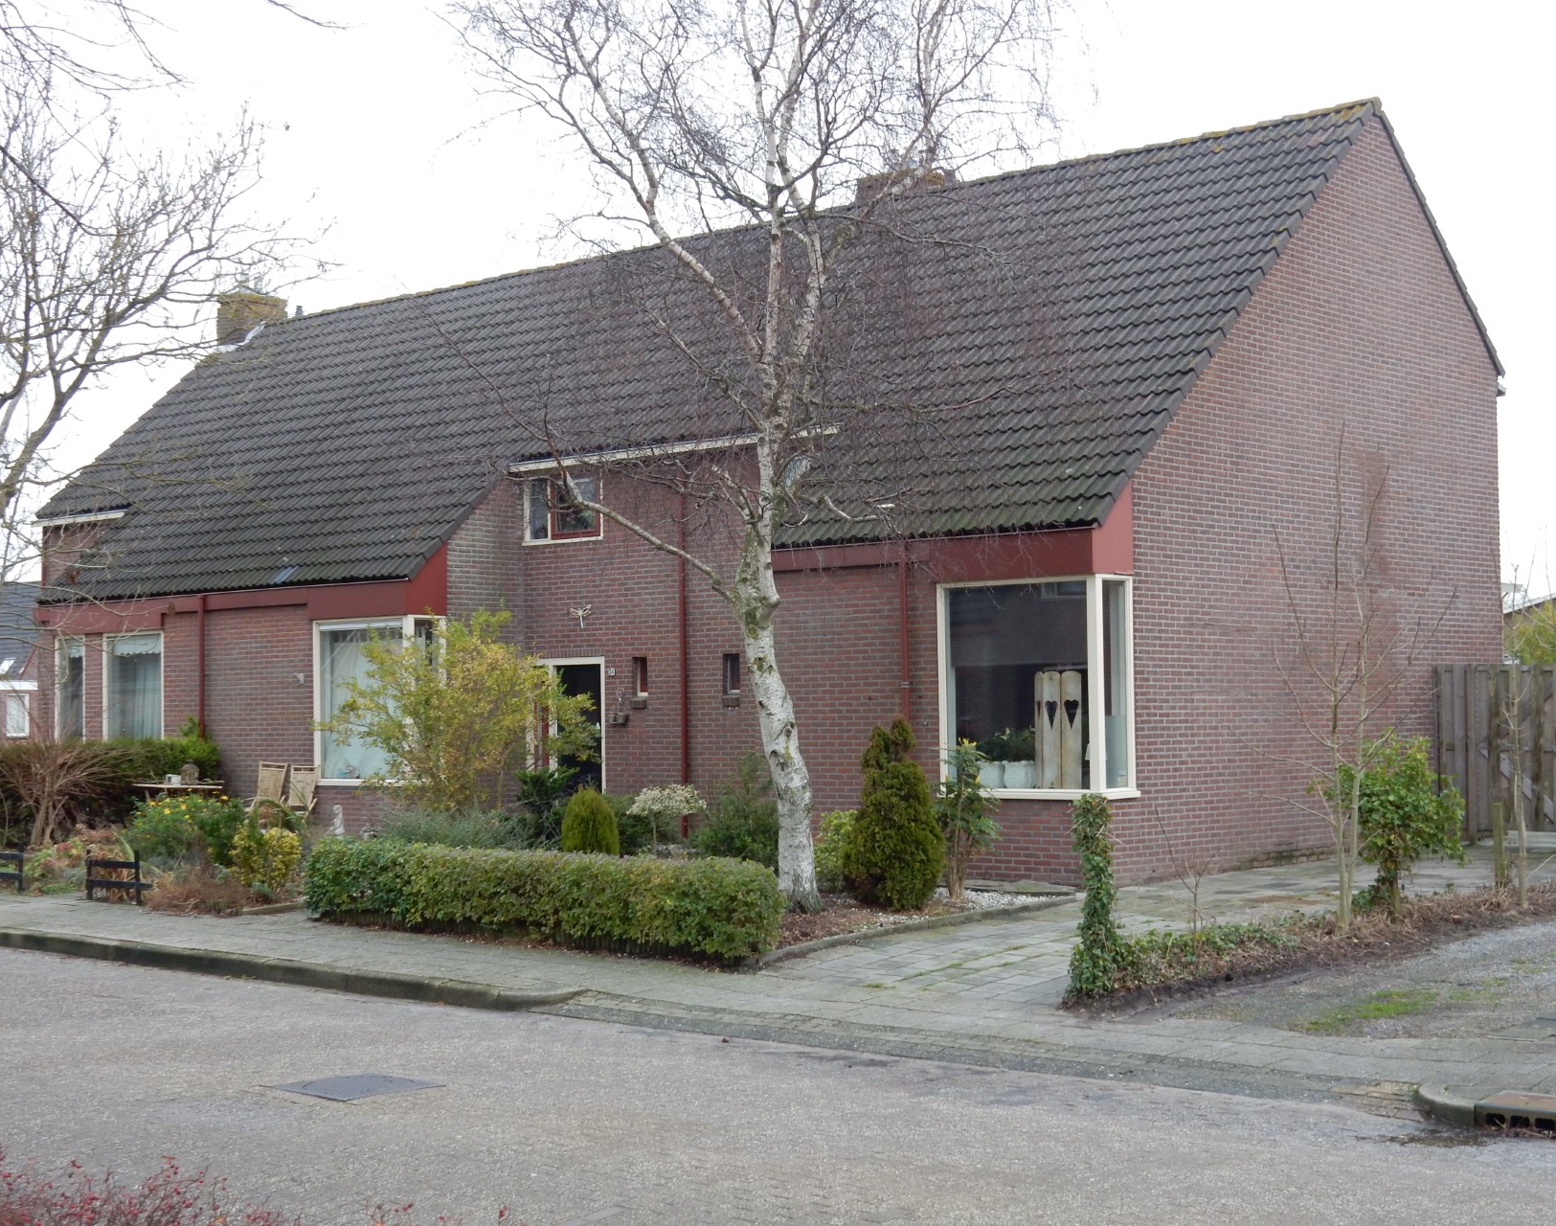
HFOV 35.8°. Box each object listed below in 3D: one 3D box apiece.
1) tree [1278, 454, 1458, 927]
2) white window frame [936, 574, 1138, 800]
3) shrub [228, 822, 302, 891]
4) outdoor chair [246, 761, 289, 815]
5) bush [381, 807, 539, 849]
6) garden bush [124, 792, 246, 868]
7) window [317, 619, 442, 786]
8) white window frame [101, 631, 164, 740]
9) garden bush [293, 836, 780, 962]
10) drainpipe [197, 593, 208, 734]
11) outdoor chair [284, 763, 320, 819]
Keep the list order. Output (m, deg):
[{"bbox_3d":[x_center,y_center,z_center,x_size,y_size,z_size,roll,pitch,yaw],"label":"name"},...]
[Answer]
[{"bbox_3d":[3.978,0.500,16.525,1.200,3.329,1.200,-1,-3,13],"label":"tree"},{"bbox_3d":[2.371,0.688,22.198,1.818,2.009,0.627,-3,-3,42],"label":"white window frame"},{"bbox_3d":[-4.695,2.226,22.064,0.650,0.600,0.600,0,-3,-12],"label":"shrub"},{"bbox_3d":[-6.198,2.321,28.764,0.580,1.045,0.680,-3,-3,42],"label":"outdoor chair"},{"bbox_3d":[-3.125,2.222,23.468,1.500,0.671,1.000,0,-3,-8],"label":"bush"},{"bbox_3d":[-6.087,2.257,24.770,1.220,0.795,1.100,0,-3,-14],"label":"garden bush"},{"bbox_3d":[-4.745,1.051,28.609,1.764,1.999,0.580,-3,-3,42],"label":"window"},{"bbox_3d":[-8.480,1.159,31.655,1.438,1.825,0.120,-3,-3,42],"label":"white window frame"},{"bbox_3d":[-1.803,1.977,17.109,0.650,0.600,5.200,1,-3,-40],"label":"garden bush"},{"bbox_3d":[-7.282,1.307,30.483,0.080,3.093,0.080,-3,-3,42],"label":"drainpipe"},{"bbox_3d":[-5.732,2.311,28.341,0.580,1.016,0.680,-3,-3,42],"label":"outdoor chair"}]

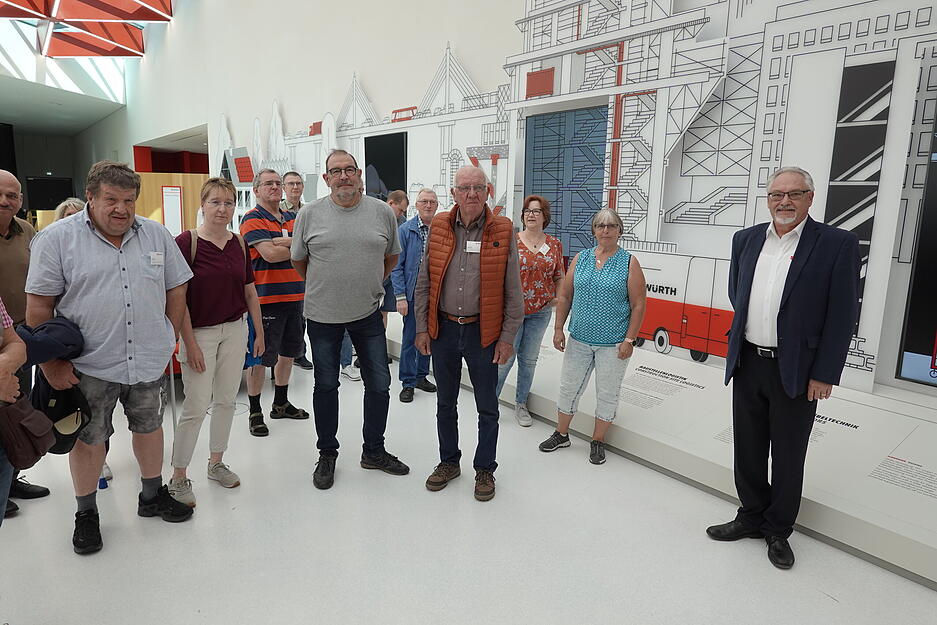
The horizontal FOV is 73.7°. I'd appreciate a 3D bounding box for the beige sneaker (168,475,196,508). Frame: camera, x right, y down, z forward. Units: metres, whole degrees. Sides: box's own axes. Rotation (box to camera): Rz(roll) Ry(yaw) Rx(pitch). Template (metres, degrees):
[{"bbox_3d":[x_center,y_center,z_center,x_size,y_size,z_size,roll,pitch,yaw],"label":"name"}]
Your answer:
[{"bbox_3d":[-1.504,0.935,3.297,0.100,0.105,0.262,-6,13,-36],"label":"beige sneaker"}]

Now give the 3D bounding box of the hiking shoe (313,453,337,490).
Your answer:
[{"bbox_3d":[-0.819,0.896,3.573,0.115,0.118,0.295,0,10,-6],"label":"hiking shoe"}]

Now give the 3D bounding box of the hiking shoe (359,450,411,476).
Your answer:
[{"bbox_3d":[-0.490,0.868,3.692,0.318,0.115,0.110,5,11,17],"label":"hiking shoe"}]

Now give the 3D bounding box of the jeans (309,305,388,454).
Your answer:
[{"bbox_3d":[-0.696,0.396,3.622,0.470,0.910,0.320,0,10,-7],"label":"jeans"}]

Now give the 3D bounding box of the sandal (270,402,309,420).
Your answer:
[{"bbox_3d":[-1.321,0.724,4.622,0.290,0.100,0.105,2,11,5],"label":"sandal"}]

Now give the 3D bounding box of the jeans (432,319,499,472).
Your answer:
[{"bbox_3d":[-0.017,0.465,3.499,0.390,0.905,0.290,3,10,10],"label":"jeans"}]

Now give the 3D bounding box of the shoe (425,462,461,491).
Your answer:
[{"bbox_3d":[-0.144,0.907,3.546,0.110,0.110,0.299,9,13,35],"label":"shoe"}]

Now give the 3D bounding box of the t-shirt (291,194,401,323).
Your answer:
[{"bbox_3d":[-0.675,-0.290,3.457,0.590,0.700,0.360,0,10,-7],"label":"t-shirt"}]

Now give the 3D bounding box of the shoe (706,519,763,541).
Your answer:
[{"bbox_3d":[1.317,1.046,3.085,0.298,0.110,0.108,1,10,-5],"label":"shoe"}]

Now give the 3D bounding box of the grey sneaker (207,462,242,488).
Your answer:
[{"bbox_3d":[-1.357,0.890,3.480,0.267,0.100,0.097,8,12,32],"label":"grey sneaker"}]

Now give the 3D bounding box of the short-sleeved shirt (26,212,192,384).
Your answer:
[{"bbox_3d":[-1.639,-0.083,2.870,0.660,0.780,0.410,-8,14,-40],"label":"short-sleeved shirt"}]

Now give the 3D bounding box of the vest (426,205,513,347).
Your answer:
[{"bbox_3d":[0.005,-0.199,3.348,0.455,0.755,0.320,3,10,10],"label":"vest"}]

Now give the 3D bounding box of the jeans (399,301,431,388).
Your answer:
[{"bbox_3d":[-0.399,0.149,5.131,0.410,0.950,0.340,-3,11,-25],"label":"jeans"}]

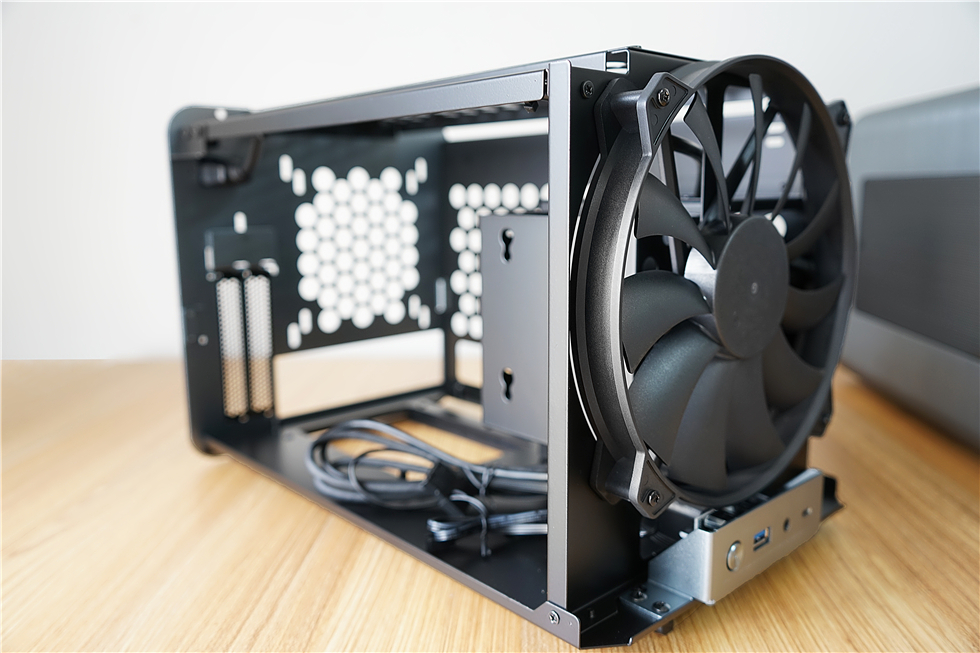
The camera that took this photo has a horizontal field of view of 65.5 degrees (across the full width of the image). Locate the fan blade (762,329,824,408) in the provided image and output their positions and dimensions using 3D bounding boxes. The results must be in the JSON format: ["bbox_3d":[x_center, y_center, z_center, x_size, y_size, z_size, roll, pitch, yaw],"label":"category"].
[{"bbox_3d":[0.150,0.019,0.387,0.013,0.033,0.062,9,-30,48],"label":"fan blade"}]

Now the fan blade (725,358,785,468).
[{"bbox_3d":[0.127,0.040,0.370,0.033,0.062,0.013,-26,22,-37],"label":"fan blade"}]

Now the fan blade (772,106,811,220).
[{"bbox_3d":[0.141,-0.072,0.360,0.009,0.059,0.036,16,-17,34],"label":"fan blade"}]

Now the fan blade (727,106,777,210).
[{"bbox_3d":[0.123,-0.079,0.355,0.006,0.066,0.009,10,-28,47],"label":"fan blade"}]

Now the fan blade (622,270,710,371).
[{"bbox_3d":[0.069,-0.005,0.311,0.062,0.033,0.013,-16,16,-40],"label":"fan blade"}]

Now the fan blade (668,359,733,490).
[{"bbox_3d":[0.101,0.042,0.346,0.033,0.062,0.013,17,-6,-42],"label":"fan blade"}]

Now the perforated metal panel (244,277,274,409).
[{"bbox_3d":[-0.168,0.013,0.557,0.016,0.099,0.003,-9,13,-42],"label":"perforated metal panel"}]

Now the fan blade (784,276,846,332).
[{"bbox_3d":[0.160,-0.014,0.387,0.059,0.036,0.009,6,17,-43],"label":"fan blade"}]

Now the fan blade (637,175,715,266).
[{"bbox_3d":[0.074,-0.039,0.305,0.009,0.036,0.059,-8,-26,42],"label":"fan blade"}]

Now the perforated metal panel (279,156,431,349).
[{"bbox_3d":[-0.103,-0.062,0.610,0.135,0.146,0.004,-9,13,-42],"label":"perforated metal panel"}]

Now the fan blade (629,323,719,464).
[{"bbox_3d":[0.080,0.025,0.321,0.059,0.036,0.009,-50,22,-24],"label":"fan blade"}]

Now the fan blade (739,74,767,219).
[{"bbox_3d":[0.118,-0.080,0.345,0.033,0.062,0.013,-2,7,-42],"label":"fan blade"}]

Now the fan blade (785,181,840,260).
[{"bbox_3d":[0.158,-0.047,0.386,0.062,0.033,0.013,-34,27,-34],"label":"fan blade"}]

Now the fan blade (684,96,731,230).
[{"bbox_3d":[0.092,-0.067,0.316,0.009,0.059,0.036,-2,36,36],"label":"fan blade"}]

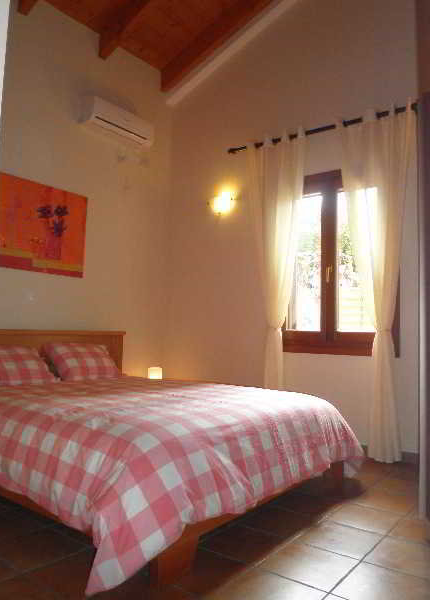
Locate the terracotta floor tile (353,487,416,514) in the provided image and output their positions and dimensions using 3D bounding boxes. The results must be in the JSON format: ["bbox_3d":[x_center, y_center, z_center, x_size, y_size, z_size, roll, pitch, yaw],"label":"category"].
[{"bbox_3d":[0.986,1.142,2.554,0.305,0.012,0.305,-2,-5,40],"label":"terracotta floor tile"}]

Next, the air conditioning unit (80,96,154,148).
[{"bbox_3d":[-0.944,-1.713,4.439,0.209,0.231,0.734,-2,-5,40],"label":"air conditioning unit"}]

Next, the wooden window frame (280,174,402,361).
[{"bbox_3d":[0.994,-0.312,3.799,1.117,1.525,0.095,-2,-5,40],"label":"wooden window frame"}]

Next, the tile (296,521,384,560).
[{"bbox_3d":[0.591,1.102,2.076,0.305,0.012,0.305,-2,-5,40],"label":"tile"}]

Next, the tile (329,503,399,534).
[{"bbox_3d":[0.785,1.121,2.309,0.305,0.012,0.305,-2,-5,40],"label":"tile"}]

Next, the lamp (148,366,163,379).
[{"bbox_3d":[-0.596,0.749,4.520,0.135,0.153,0.135,-2,-5,40],"label":"lamp"}]

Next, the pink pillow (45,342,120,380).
[{"bbox_3d":[-1.154,0.523,3.911,0.627,0.400,0.160,6,-46,-50],"label":"pink pillow"}]

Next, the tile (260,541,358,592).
[{"bbox_3d":[0.397,1.083,1.845,0.305,0.012,0.305,-2,-5,40],"label":"tile"}]

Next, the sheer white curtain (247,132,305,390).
[{"bbox_3d":[0.511,-0.134,4.048,0.621,2.703,0.133,-2,-5,40],"label":"sheer white curtain"}]

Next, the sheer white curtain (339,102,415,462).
[{"bbox_3d":[1.226,-0.143,3.457,0.589,2.680,0.133,-2,-5,40],"label":"sheer white curtain"}]

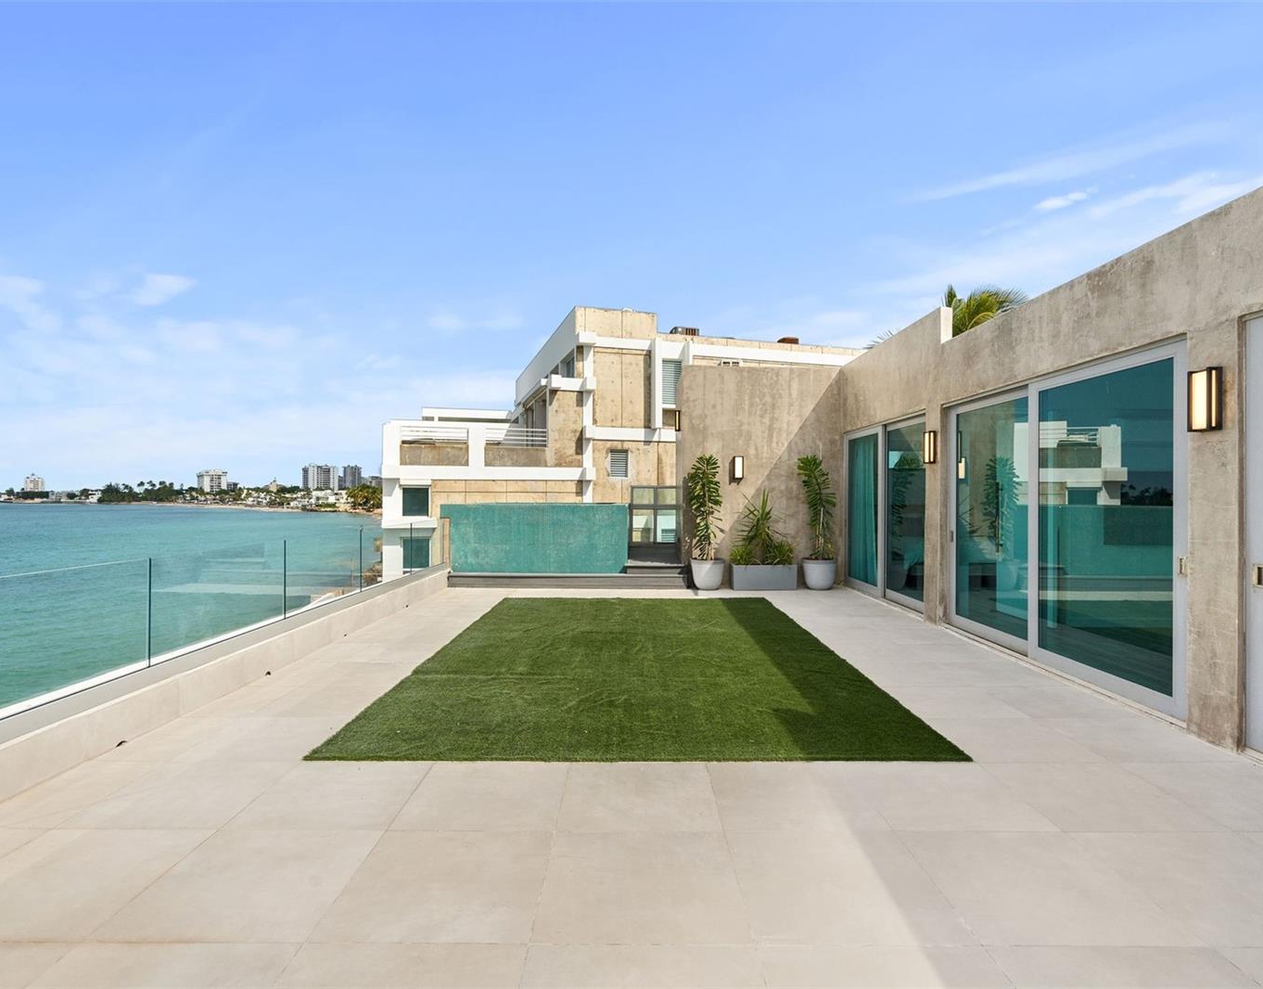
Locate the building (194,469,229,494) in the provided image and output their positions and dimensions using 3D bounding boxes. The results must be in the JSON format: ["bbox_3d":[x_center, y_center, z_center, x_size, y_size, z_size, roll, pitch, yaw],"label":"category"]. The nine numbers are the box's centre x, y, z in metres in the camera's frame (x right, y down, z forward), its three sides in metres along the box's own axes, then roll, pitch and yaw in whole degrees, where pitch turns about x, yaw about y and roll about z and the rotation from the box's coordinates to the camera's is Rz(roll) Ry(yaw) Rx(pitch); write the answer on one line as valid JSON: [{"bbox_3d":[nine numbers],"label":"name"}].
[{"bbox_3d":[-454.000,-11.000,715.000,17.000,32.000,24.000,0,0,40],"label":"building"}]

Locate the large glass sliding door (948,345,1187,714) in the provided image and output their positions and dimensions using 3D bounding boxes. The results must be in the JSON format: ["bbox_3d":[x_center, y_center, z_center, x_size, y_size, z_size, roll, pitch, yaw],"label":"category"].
[{"bbox_3d":[3.602,0.228,5.792,0.140,2.440,3.190,0,0,0],"label":"large glass sliding door"}]

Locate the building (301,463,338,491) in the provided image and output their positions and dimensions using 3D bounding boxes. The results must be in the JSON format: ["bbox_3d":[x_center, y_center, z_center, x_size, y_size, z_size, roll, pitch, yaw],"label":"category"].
[{"bbox_3d":[-373.000,-13.700,790.000,18.000,42.000,34.000,0,0,45],"label":"building"}]

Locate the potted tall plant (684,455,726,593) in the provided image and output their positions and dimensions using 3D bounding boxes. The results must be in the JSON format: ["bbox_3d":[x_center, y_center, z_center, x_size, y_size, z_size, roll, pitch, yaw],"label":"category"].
[{"bbox_3d":[1.171,0.426,10.437,0.590,2.117,0.570,0,0,0],"label":"potted tall plant"}]

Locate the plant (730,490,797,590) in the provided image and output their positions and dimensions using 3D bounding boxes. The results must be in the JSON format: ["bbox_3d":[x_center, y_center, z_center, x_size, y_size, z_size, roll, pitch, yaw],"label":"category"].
[{"bbox_3d":[2.093,0.709,10.466,1.030,1.558,0.600,0,0,0],"label":"plant"}]

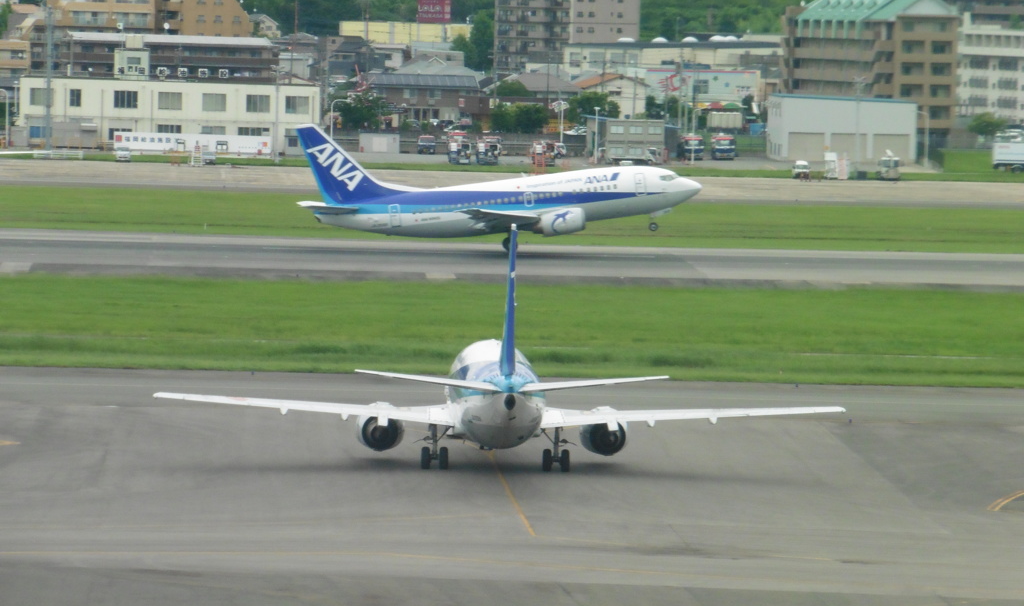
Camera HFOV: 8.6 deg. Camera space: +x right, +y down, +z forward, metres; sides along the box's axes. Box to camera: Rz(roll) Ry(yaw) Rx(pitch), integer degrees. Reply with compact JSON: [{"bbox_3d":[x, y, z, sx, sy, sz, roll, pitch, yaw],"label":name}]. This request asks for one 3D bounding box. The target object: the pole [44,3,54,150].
[{"bbox_3d":[-54.823,-26.799,811.149,0.850,17.520,0.850,1,3,-3],"label":"pole"}]

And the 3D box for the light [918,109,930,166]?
[{"bbox_3d":[49.301,-19.690,817.252,1.500,6.900,0.350,1,3,-3],"label":"light"}]

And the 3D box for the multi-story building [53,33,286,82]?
[{"bbox_3d":[-50.159,-33.667,997.252,32.500,11.200,11.000,1,3,-3],"label":"multi-story building"}]

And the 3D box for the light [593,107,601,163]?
[{"bbox_3d":[10.211,-20.157,818.474,0.850,6.900,0.500,1,3,0],"label":"light"}]

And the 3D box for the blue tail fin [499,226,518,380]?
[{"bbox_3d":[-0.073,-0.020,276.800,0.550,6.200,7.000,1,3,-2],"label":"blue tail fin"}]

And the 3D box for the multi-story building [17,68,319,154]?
[{"bbox_3d":[-40.282,-22.247,806.284,35.000,9.000,13.000,1,3,0],"label":"multi-story building"}]

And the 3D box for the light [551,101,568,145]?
[{"bbox_3d":[6.002,-21.099,829.847,2.100,6.600,0.800,1,3,0],"label":"light"}]

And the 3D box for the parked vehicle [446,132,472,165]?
[{"bbox_3d":[-6.159,-18.024,799.804,2.600,3.500,7.500,1,3,-2],"label":"parked vehicle"}]

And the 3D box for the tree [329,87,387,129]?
[{"bbox_3d":[-19.801,-24.435,884.838,7.600,6.800,6.800,1,3,0],"label":"tree"}]

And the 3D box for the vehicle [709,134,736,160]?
[{"bbox_3d":[26.407,-19.629,856.714,2.550,3.200,8.000,1,3,-3],"label":"vehicle"}]

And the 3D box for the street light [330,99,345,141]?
[{"bbox_3d":[-20.882,-21.094,822.092,1.750,6.860,0.350,2,3,2],"label":"street light"}]

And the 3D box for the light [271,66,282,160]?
[{"bbox_3d":[-26.692,-21.595,779.424,1.600,10.800,0.900,1,3,0],"label":"light"}]

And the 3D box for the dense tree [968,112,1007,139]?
[{"bbox_3d":[65.464,-23.973,939.889,5.100,4.600,4.800,1,3,0],"label":"dense tree"}]

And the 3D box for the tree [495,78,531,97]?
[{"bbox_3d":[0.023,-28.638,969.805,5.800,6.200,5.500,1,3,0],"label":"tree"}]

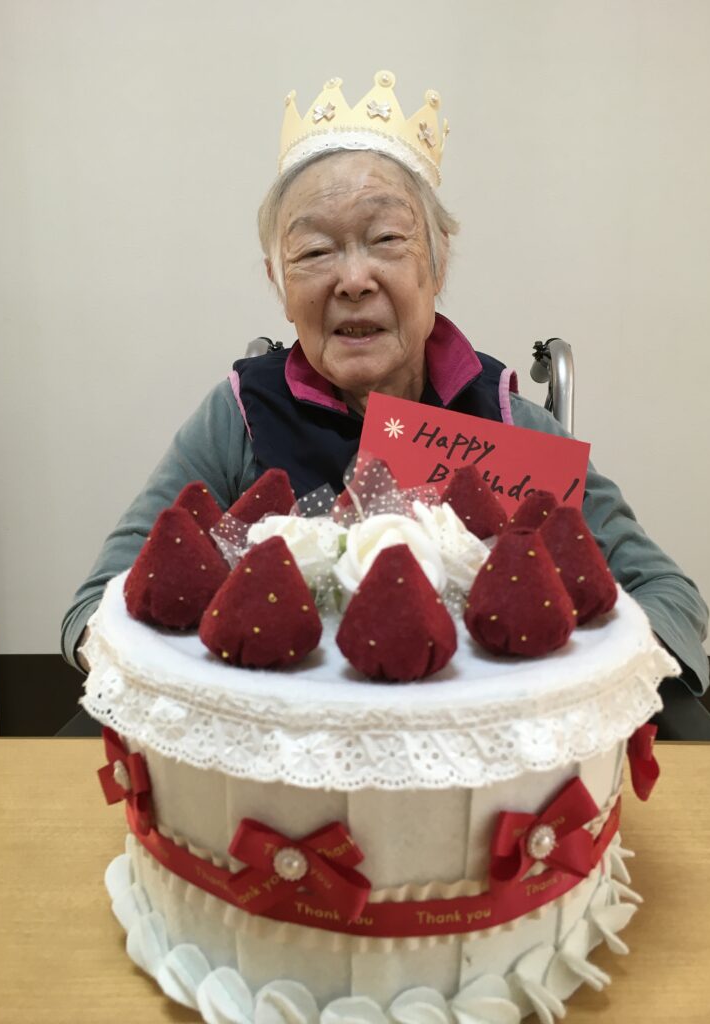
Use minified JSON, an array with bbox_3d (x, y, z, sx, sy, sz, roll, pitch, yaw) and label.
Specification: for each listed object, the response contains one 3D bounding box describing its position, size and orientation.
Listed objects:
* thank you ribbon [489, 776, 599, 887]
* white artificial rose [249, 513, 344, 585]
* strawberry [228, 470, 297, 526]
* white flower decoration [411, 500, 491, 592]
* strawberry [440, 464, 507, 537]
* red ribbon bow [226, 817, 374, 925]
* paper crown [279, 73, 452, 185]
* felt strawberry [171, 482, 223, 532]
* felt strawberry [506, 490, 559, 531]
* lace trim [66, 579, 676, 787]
[{"bbox_3d":[0.086,0.145,0.388,0.053,0.044,0.023,-6,14,-27],"label":"thank you ribbon"},{"bbox_3d":[-0.036,0.025,0.517,0.060,0.046,0.056,0,12,0],"label":"white artificial rose"},{"bbox_3d":[-0.049,0.000,0.516,0.050,0.052,0.050,0,13,0],"label":"strawberry"},{"bbox_3d":[0.048,0.018,0.436,0.047,0.048,0.050,0,13,0],"label":"white flower decoration"},{"bbox_3d":[0.082,-0.003,0.603,0.054,0.060,0.054,0,12,0],"label":"strawberry"},{"bbox_3d":[-0.024,0.157,0.377,0.061,0.043,0.023,3,13,13],"label":"red ribbon bow"},{"bbox_3d":[0.006,-0.350,0.820,0.156,0.068,0.152,2,-3,0],"label":"paper crown"},{"bbox_3d":[-0.098,0.010,0.541,0.054,0.060,0.054,0,12,0],"label":"felt strawberry"},{"bbox_3d":[0.102,0.012,0.468,0.050,0.052,0.050,0,13,0],"label":"felt strawberry"},{"bbox_3d":[0.012,0.062,0.515,0.345,0.040,0.345,0,12,0],"label":"lace trim"}]

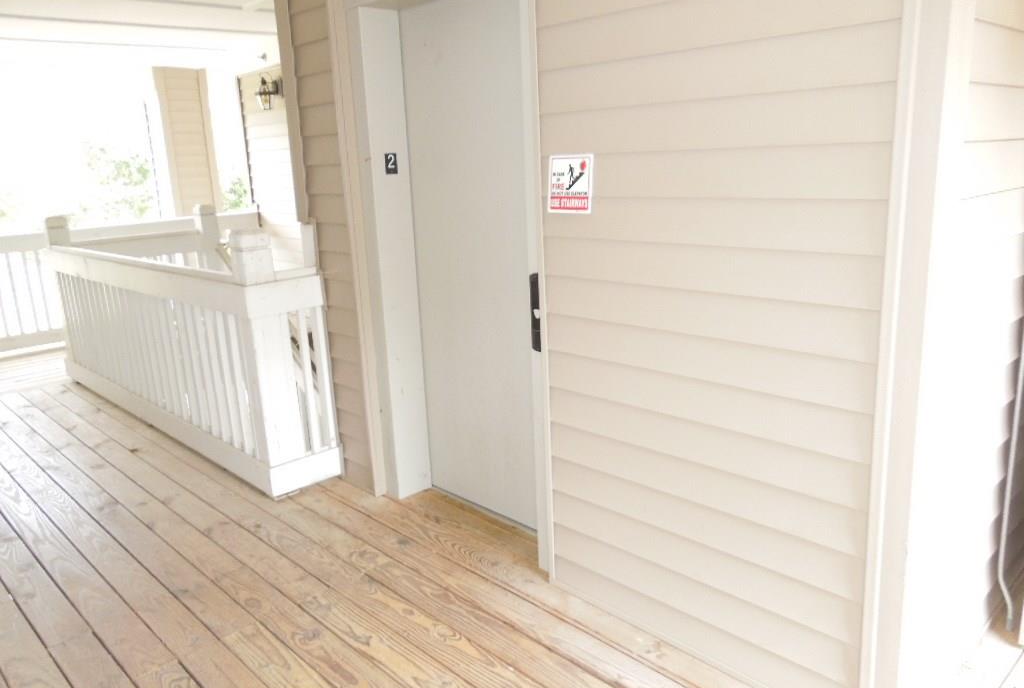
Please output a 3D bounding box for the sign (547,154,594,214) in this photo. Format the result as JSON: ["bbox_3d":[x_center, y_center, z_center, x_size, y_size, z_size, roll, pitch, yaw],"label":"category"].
[{"bbox_3d":[0.181,-0.496,2.303,0.006,0.176,0.174,-9,14,-44],"label":"sign"}]

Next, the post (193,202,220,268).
[{"bbox_3d":[-2.626,-0.580,6.554,0.144,1.278,0.144,-16,19,-43],"label":"post"}]

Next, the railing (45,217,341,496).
[{"bbox_3d":[-2.236,-0.149,4.726,0.375,1.278,3.378,-16,19,-43],"label":"railing"}]

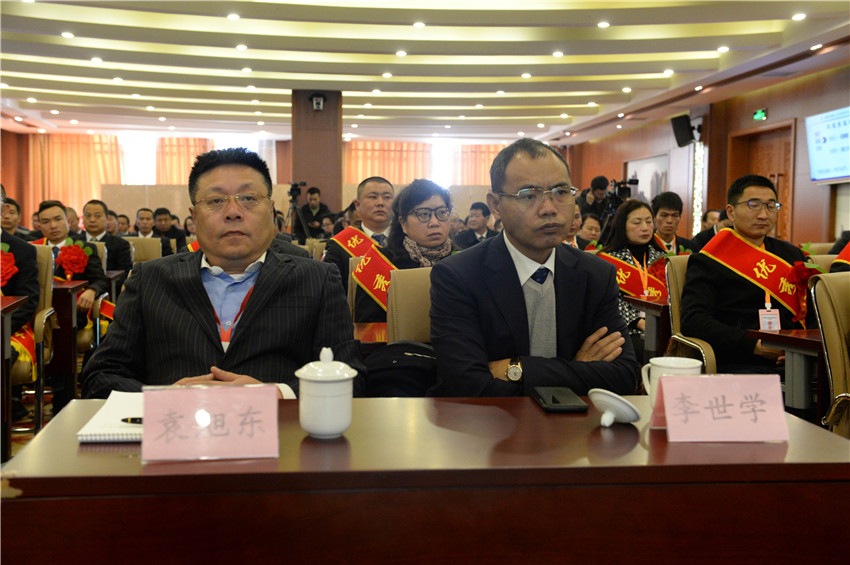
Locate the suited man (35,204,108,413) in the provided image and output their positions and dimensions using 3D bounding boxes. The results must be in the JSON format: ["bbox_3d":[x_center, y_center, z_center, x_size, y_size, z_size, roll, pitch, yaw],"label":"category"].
[{"bbox_3d":[-2.000,0.143,5.600,0.520,1.220,0.750,0,4,-8],"label":"suited man"}]

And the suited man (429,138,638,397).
[{"bbox_3d":[0.225,0.333,2.070,0.510,1.259,0.750,0,3,-13],"label":"suited man"}]

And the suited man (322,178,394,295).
[{"bbox_3d":[-0.254,0.137,4.980,0.540,1.324,0.750,0,3,-12],"label":"suited man"}]

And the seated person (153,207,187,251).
[{"bbox_3d":[-2.510,-0.112,9.600,0.500,1.230,0.720,0,4,-8],"label":"seated person"}]

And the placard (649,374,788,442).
[{"bbox_3d":[0.501,0.210,1.680,0.200,0.100,0.085,0,4,-6],"label":"placard"}]

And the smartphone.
[{"bbox_3d":[0.266,0.230,1.955,0.079,0.017,0.152,0,4,-2],"label":"smartphone"}]

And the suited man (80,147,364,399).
[{"bbox_3d":[-0.415,0.355,2.040,0.600,1.270,0.720,0,4,-7],"label":"suited man"}]

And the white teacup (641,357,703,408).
[{"bbox_3d":[0.409,0.185,1.640,0.106,0.105,0.087,0,3,0],"label":"white teacup"}]

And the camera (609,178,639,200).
[{"bbox_3d":[1.840,-0.860,9.250,0.180,0.210,0.320,-1,4,-18],"label":"camera"}]

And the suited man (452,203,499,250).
[{"bbox_3d":[0.454,-0.009,8.100,0.500,1.284,0.720,1,3,6],"label":"suited man"}]

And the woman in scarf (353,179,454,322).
[{"bbox_3d":[-0.040,0.257,3.470,0.480,1.254,0.740,0,3,-14],"label":"woman in scarf"}]

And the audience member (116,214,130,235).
[{"bbox_3d":[-3.720,-0.260,12.200,0.500,1.190,0.700,0,4,-9],"label":"audience member"}]

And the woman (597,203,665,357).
[{"bbox_3d":[1.045,0.201,4.870,0.470,1.229,0.740,0,3,-12],"label":"woman"}]

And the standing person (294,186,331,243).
[{"bbox_3d":[-1.429,-0.438,12.700,0.500,1.600,0.360,1,3,3],"label":"standing person"}]

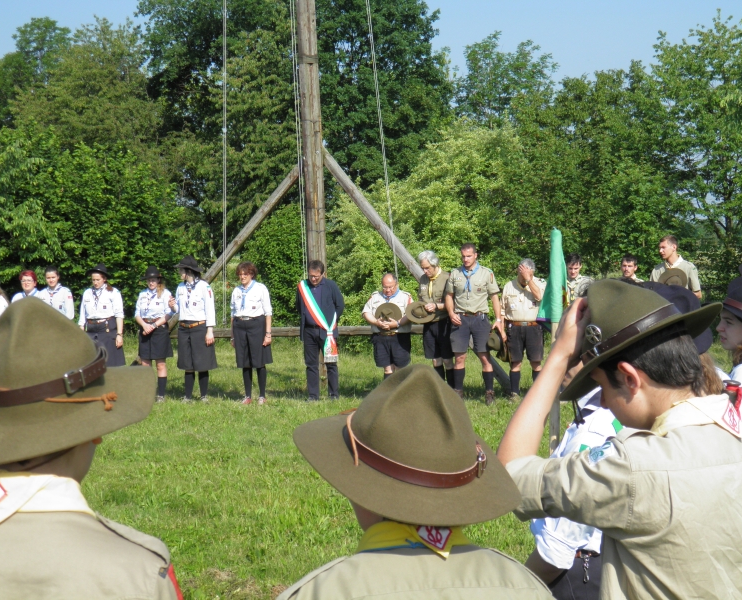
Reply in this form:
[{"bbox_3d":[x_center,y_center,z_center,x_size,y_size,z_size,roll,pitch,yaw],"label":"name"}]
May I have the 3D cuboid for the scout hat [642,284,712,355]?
[{"bbox_3d":[0.765,0.057,3.800,0.340,0.150,0.360,-6,17,-40],"label":"scout hat"}]

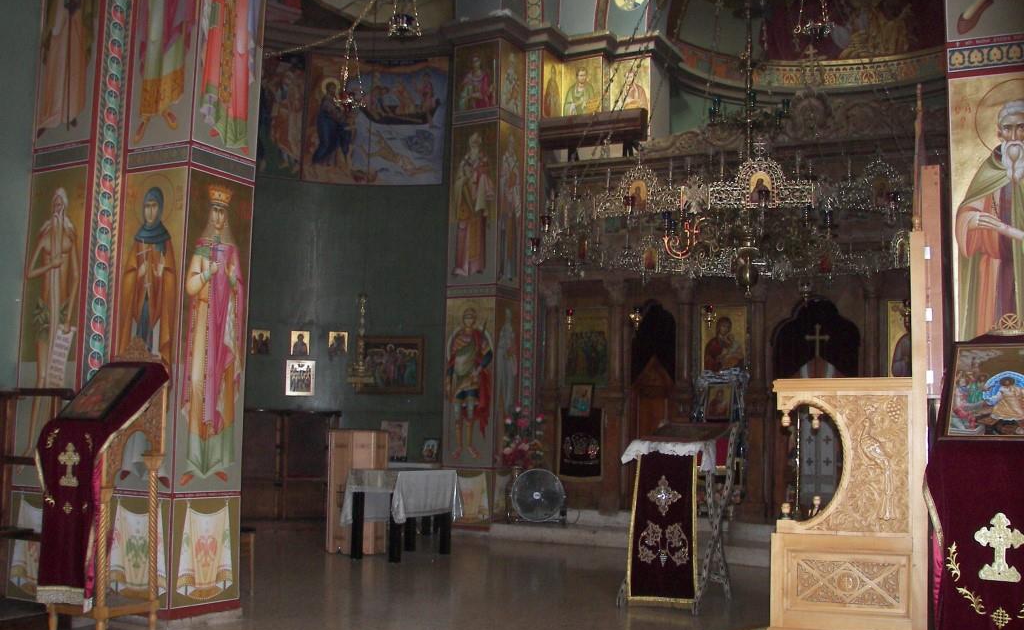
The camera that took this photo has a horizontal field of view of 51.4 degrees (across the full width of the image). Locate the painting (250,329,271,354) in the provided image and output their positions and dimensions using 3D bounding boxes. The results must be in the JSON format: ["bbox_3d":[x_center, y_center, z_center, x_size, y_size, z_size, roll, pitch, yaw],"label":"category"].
[{"bbox_3d":[-3.088,0.326,13.100,0.240,0.305,0.025,4,-7,-28],"label":"painting"}]

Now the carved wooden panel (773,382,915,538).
[{"bbox_3d":[1.272,0.548,4.080,0.480,0.580,0.060,-2,-7,22],"label":"carved wooden panel"}]

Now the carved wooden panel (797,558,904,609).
[{"bbox_3d":[1.284,1.021,4.057,0.390,0.180,0.030,-1,-6,20],"label":"carved wooden panel"}]

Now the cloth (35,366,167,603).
[{"bbox_3d":[-2.133,0.858,5.528,0.440,1.270,0.460,-2,-6,28],"label":"cloth"}]

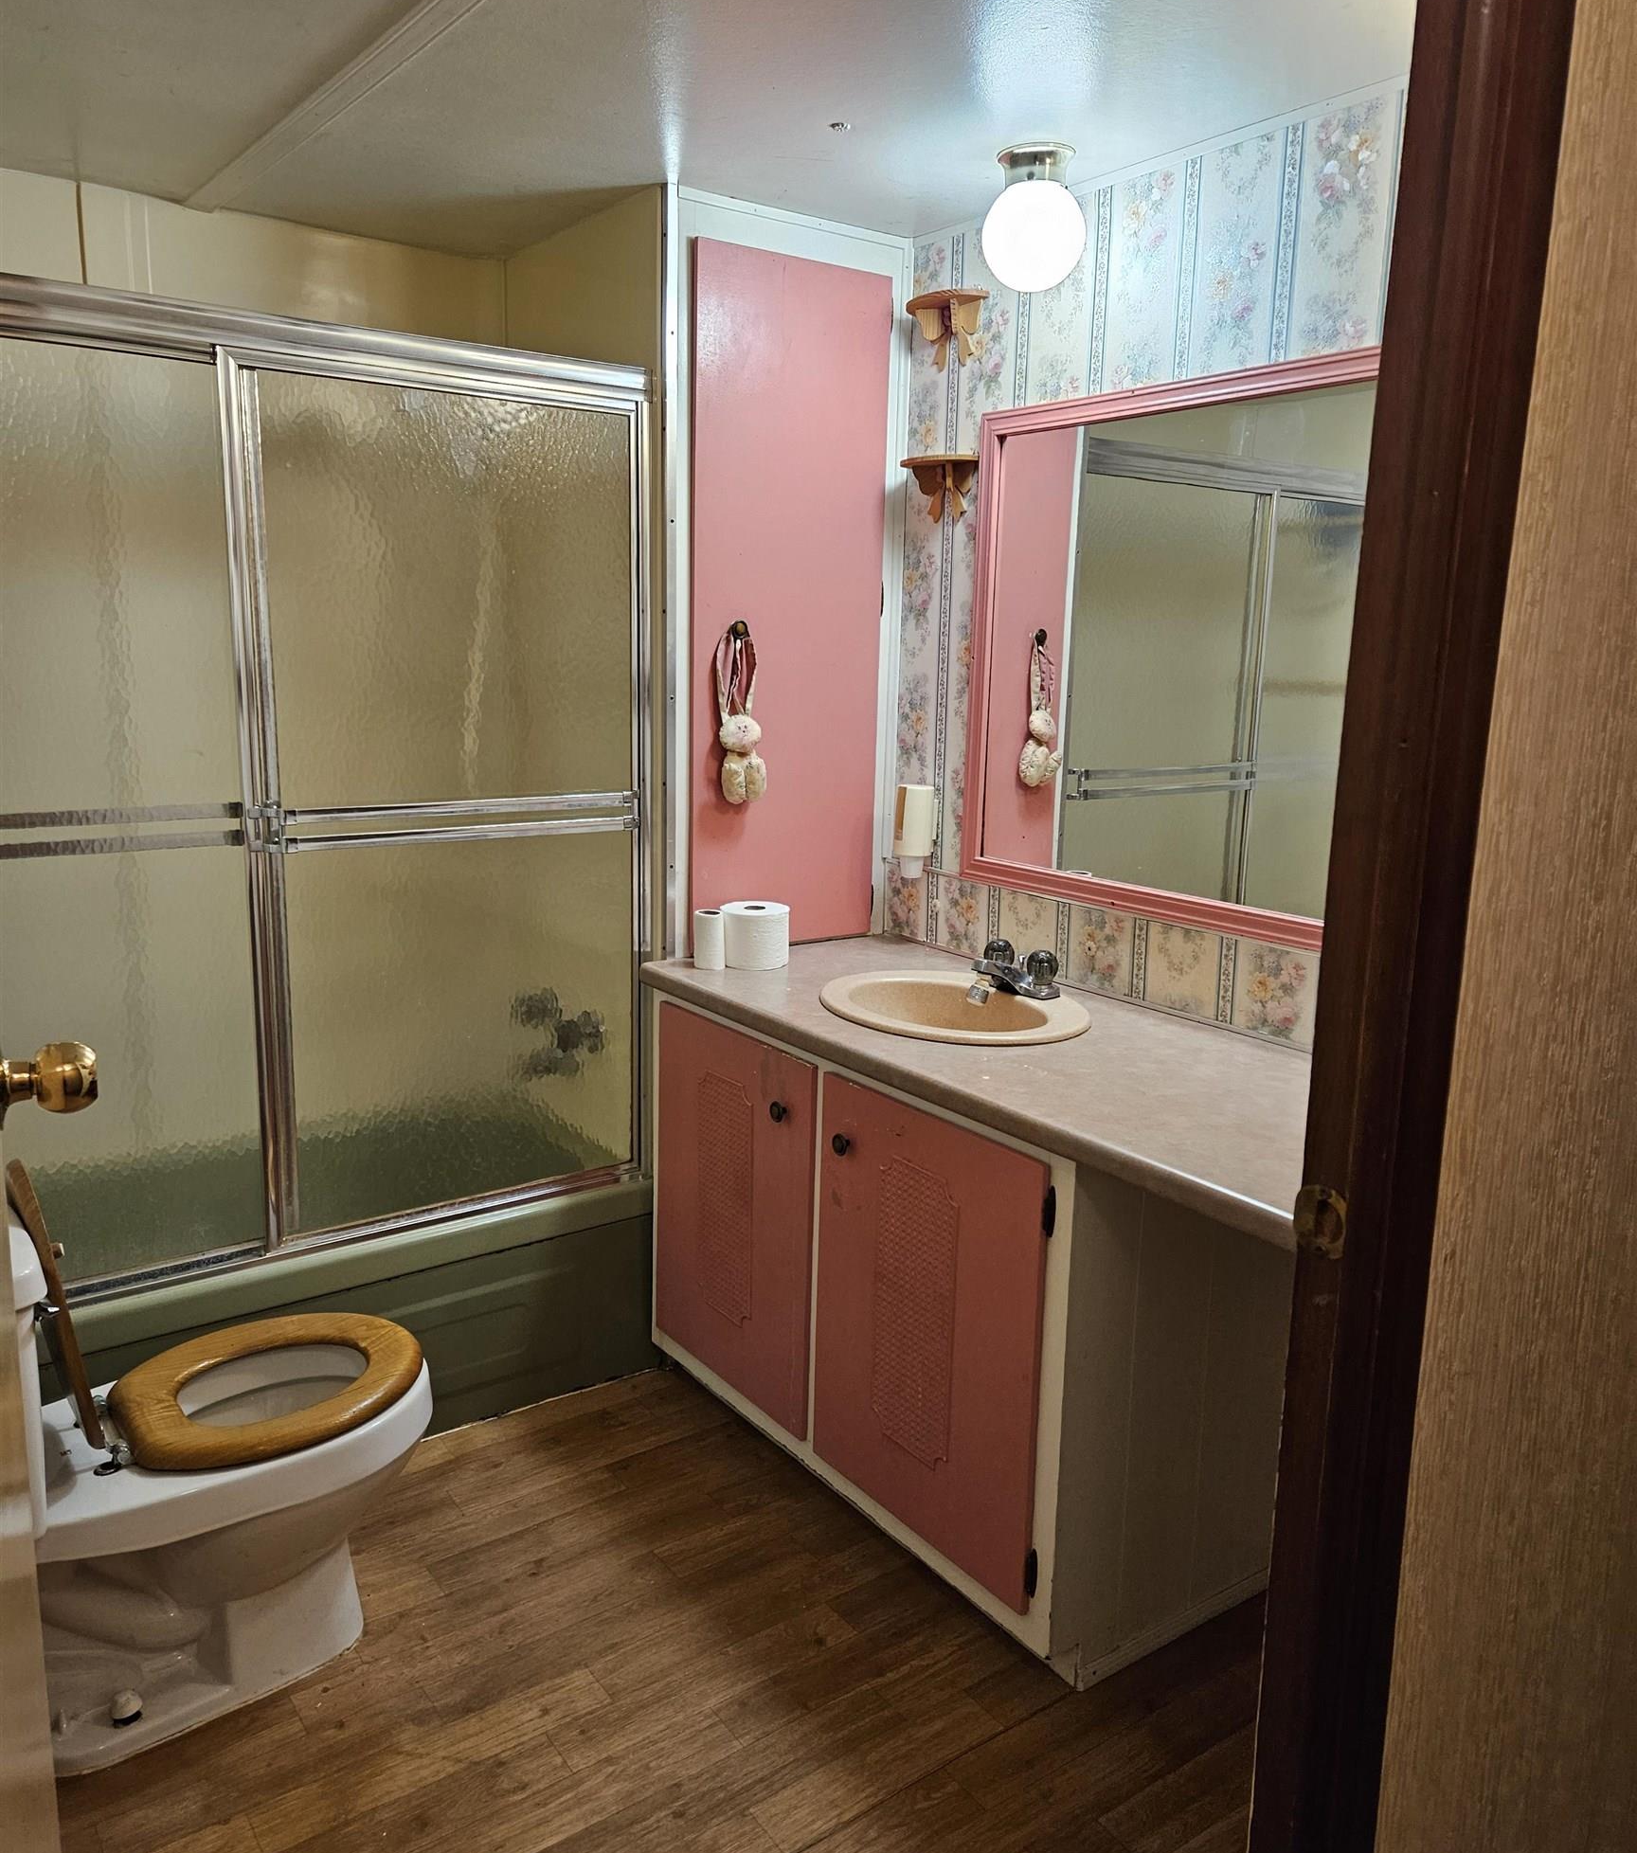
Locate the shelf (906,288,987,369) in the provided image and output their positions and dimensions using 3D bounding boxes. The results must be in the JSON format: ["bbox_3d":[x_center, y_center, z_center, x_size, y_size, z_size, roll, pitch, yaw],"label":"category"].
[{"bbox_3d":[0.219,-1.098,2.688,0.075,0.126,0.202,-6,13,-35],"label":"shelf"}]

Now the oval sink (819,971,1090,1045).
[{"bbox_3d":[0.218,0.202,2.389,0.445,0.160,0.451,-6,13,-35],"label":"oval sink"}]

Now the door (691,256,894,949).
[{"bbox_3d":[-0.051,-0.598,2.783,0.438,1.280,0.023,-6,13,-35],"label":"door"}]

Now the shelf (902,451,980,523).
[{"bbox_3d":[0.210,-0.821,2.743,0.075,0.122,0.202,-6,13,-35],"label":"shelf"}]

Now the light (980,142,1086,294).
[{"bbox_3d":[0.345,-1.122,2.317,0.163,0.201,0.163,1,11,0],"label":"light"}]

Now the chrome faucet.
[{"bbox_3d":[0.307,0.079,2.420,0.144,0.088,0.156,-6,13,-35],"label":"chrome faucet"}]

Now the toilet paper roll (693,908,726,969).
[{"bbox_3d":[-0.199,0.025,2.654,0.057,0.099,0.057,1,11,0],"label":"toilet paper roll"}]

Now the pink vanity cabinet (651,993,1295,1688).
[{"bbox_3d":[0.230,0.552,2.494,0.579,0.786,1.107,-6,13,-35],"label":"pink vanity cabinet"}]

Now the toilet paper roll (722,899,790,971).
[{"bbox_3d":[-0.116,0.020,2.679,0.125,0.104,0.125,1,11,0],"label":"toilet paper roll"}]

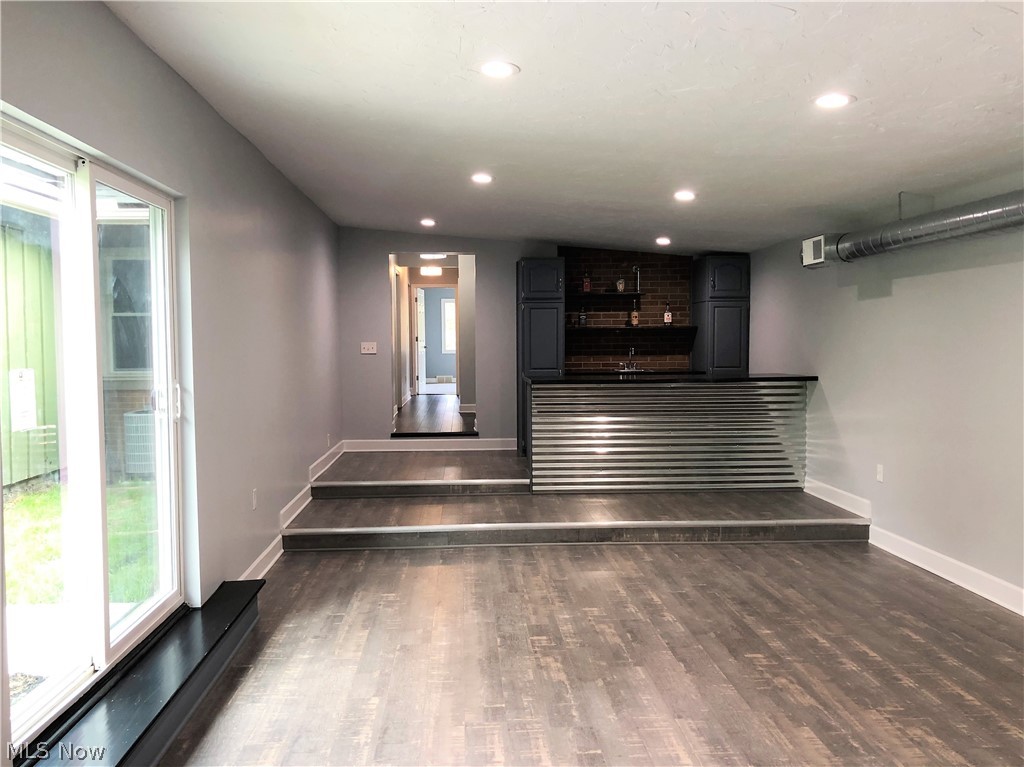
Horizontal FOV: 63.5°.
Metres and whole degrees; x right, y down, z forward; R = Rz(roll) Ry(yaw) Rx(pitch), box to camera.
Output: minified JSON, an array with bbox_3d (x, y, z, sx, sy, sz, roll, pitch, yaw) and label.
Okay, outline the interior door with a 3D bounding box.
[{"bbox_3d":[-1.781,-0.828,16.400,0.040,2.030,0.760,0,3,4],"label":"interior door"}]

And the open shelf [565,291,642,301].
[{"bbox_3d":[0.946,-0.949,8.889,0.935,0.035,0.230,0,3,-4],"label":"open shelf"}]

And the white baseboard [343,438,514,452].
[{"bbox_3d":[-0.891,0.673,8.991,1.864,0.125,0.018,0,3,-4],"label":"white baseboard"}]

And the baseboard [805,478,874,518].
[{"bbox_3d":[2.604,0.914,6.705,0.018,0.127,1.147,0,3,-4],"label":"baseboard"}]

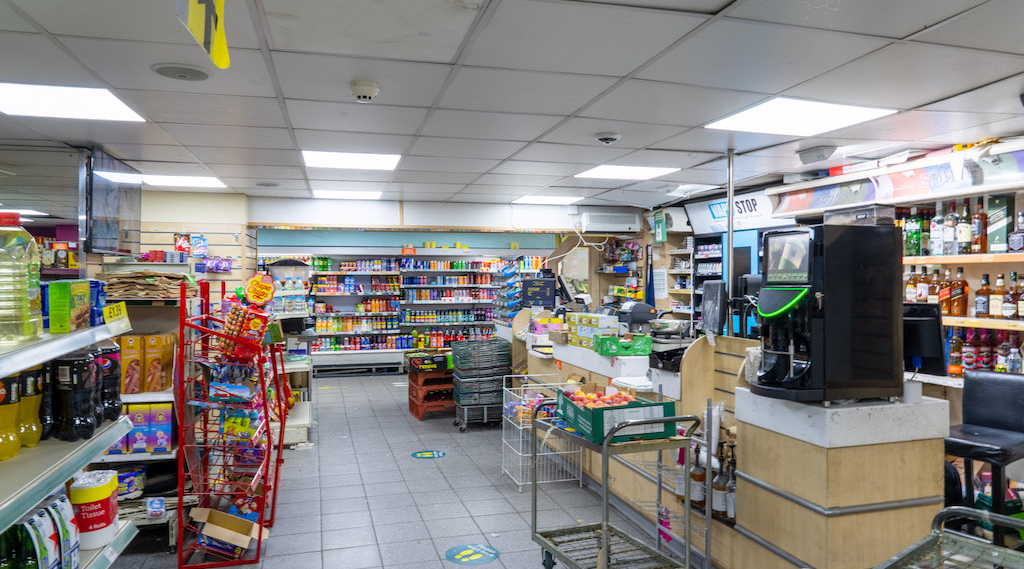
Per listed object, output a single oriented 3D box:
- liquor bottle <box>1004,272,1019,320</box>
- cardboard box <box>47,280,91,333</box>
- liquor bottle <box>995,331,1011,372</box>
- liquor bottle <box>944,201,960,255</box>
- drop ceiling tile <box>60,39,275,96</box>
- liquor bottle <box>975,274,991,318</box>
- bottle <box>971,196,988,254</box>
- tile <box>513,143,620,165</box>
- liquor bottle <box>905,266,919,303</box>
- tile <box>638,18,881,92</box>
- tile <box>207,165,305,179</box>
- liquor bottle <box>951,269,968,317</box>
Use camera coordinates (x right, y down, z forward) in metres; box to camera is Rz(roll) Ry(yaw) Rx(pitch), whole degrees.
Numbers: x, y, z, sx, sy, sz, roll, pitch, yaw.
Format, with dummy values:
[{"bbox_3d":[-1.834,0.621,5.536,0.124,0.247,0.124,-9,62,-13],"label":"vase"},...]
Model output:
[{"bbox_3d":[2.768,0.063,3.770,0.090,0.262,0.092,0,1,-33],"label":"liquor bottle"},{"bbox_3d":[-1.421,0.073,2.198,0.056,0.156,0.175,0,0,-14],"label":"cardboard box"},{"bbox_3d":[2.553,0.375,3.550,0.077,0.290,0.077,0,0,-37],"label":"liquor bottle"},{"bbox_3d":[2.416,-0.305,3.740,0.077,0.293,0.077,0,1,-14],"label":"liquor bottle"},{"bbox_3d":[-1.117,-0.735,2.315,0.595,0.025,0.595,0,1,-14],"label":"drop ceiling tile"},{"bbox_3d":[2.727,0.066,3.930,0.080,0.247,0.080,0,1,-40],"label":"liquor bottle"},{"bbox_3d":[2.606,-0.331,3.800,0.077,0.312,0.077,0,1,-33],"label":"bottle"},{"bbox_3d":[0.331,-0.747,3.885,0.600,0.020,0.600,0,1,-14],"label":"tile"},{"bbox_3d":[2.358,0.031,4.020,0.075,0.283,0.077,0,0,-37],"label":"liquor bottle"},{"bbox_3d":[0.771,-0.721,2.183,0.600,0.020,0.600,0,1,-14],"label":"tile"},{"bbox_3d":[-1.725,-0.777,4.658,0.600,0.020,0.600,0,1,-14],"label":"tile"},{"bbox_3d":[2.692,0.045,4.100,0.078,0.290,0.078,0,1,-33],"label":"liquor bottle"}]

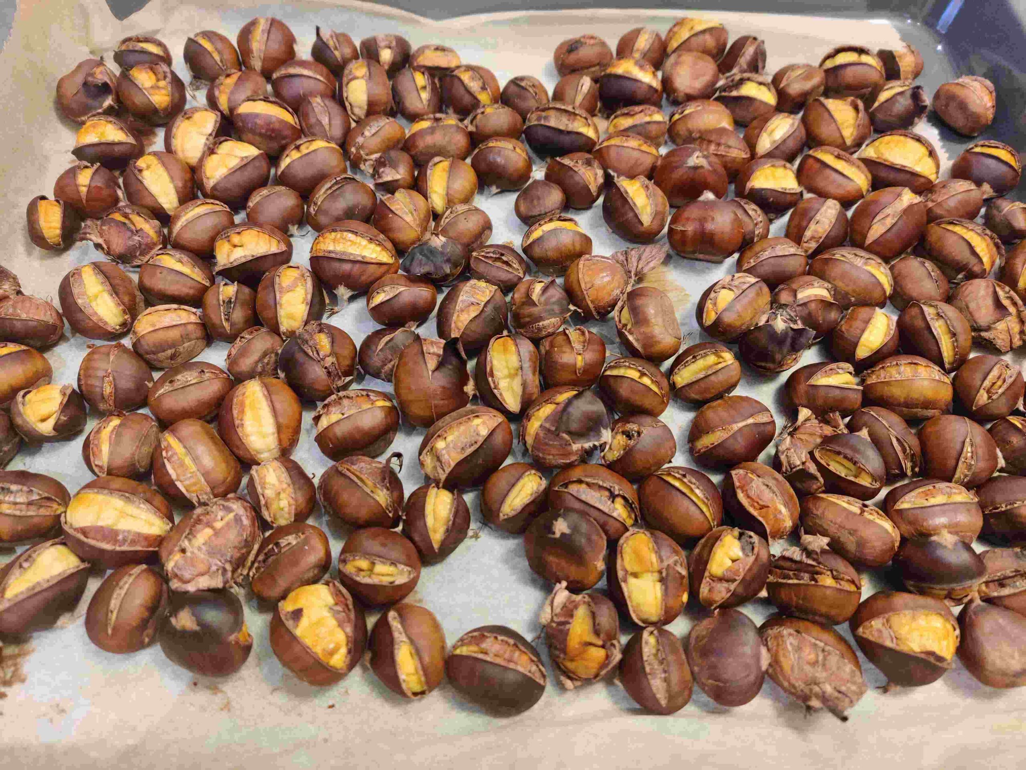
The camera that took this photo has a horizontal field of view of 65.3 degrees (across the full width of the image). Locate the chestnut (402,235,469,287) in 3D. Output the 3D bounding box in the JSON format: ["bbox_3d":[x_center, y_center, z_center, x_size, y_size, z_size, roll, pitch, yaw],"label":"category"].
[{"bbox_3d":[-0.032,-0.052,0.329,0.028,0.019,0.023,0,58,0],"label":"chestnut"}]

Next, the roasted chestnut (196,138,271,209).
[{"bbox_3d":[-0.126,-0.096,0.362,0.034,0.028,0.031,-33,63,-20],"label":"roasted chestnut"}]

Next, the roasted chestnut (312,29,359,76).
[{"bbox_3d":[-0.093,-0.171,0.416,0.026,0.021,0.023,35,64,20],"label":"roasted chestnut"}]

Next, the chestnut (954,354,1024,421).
[{"bbox_3d":[0.180,0.001,0.303,0.023,0.023,0.025,0,60,0],"label":"chestnut"}]

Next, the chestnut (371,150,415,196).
[{"bbox_3d":[-0.053,-0.095,0.358,0.022,0.019,0.021,-8,58,-5],"label":"chestnut"}]

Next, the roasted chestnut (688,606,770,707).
[{"bbox_3d":[0.066,0.083,0.246,0.024,0.022,0.029,-8,57,-5],"label":"roasted chestnut"}]

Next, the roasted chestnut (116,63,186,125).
[{"bbox_3d":[-0.178,-0.143,0.394,0.033,0.028,0.029,17,59,11],"label":"roasted chestnut"}]

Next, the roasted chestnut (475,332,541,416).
[{"bbox_3d":[-0.002,-0.004,0.296,0.024,0.025,0.033,-7,58,-4],"label":"roasted chestnut"}]

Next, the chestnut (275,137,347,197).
[{"bbox_3d":[-0.091,-0.099,0.363,0.032,0.025,0.028,-25,62,-13],"label":"chestnut"}]

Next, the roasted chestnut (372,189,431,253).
[{"bbox_3d":[-0.047,-0.069,0.339,0.024,0.024,0.028,-37,65,-21],"label":"roasted chestnut"}]

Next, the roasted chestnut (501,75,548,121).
[{"bbox_3d":[0.006,-0.140,0.391,0.024,0.020,0.023,35,64,20],"label":"roasted chestnut"}]

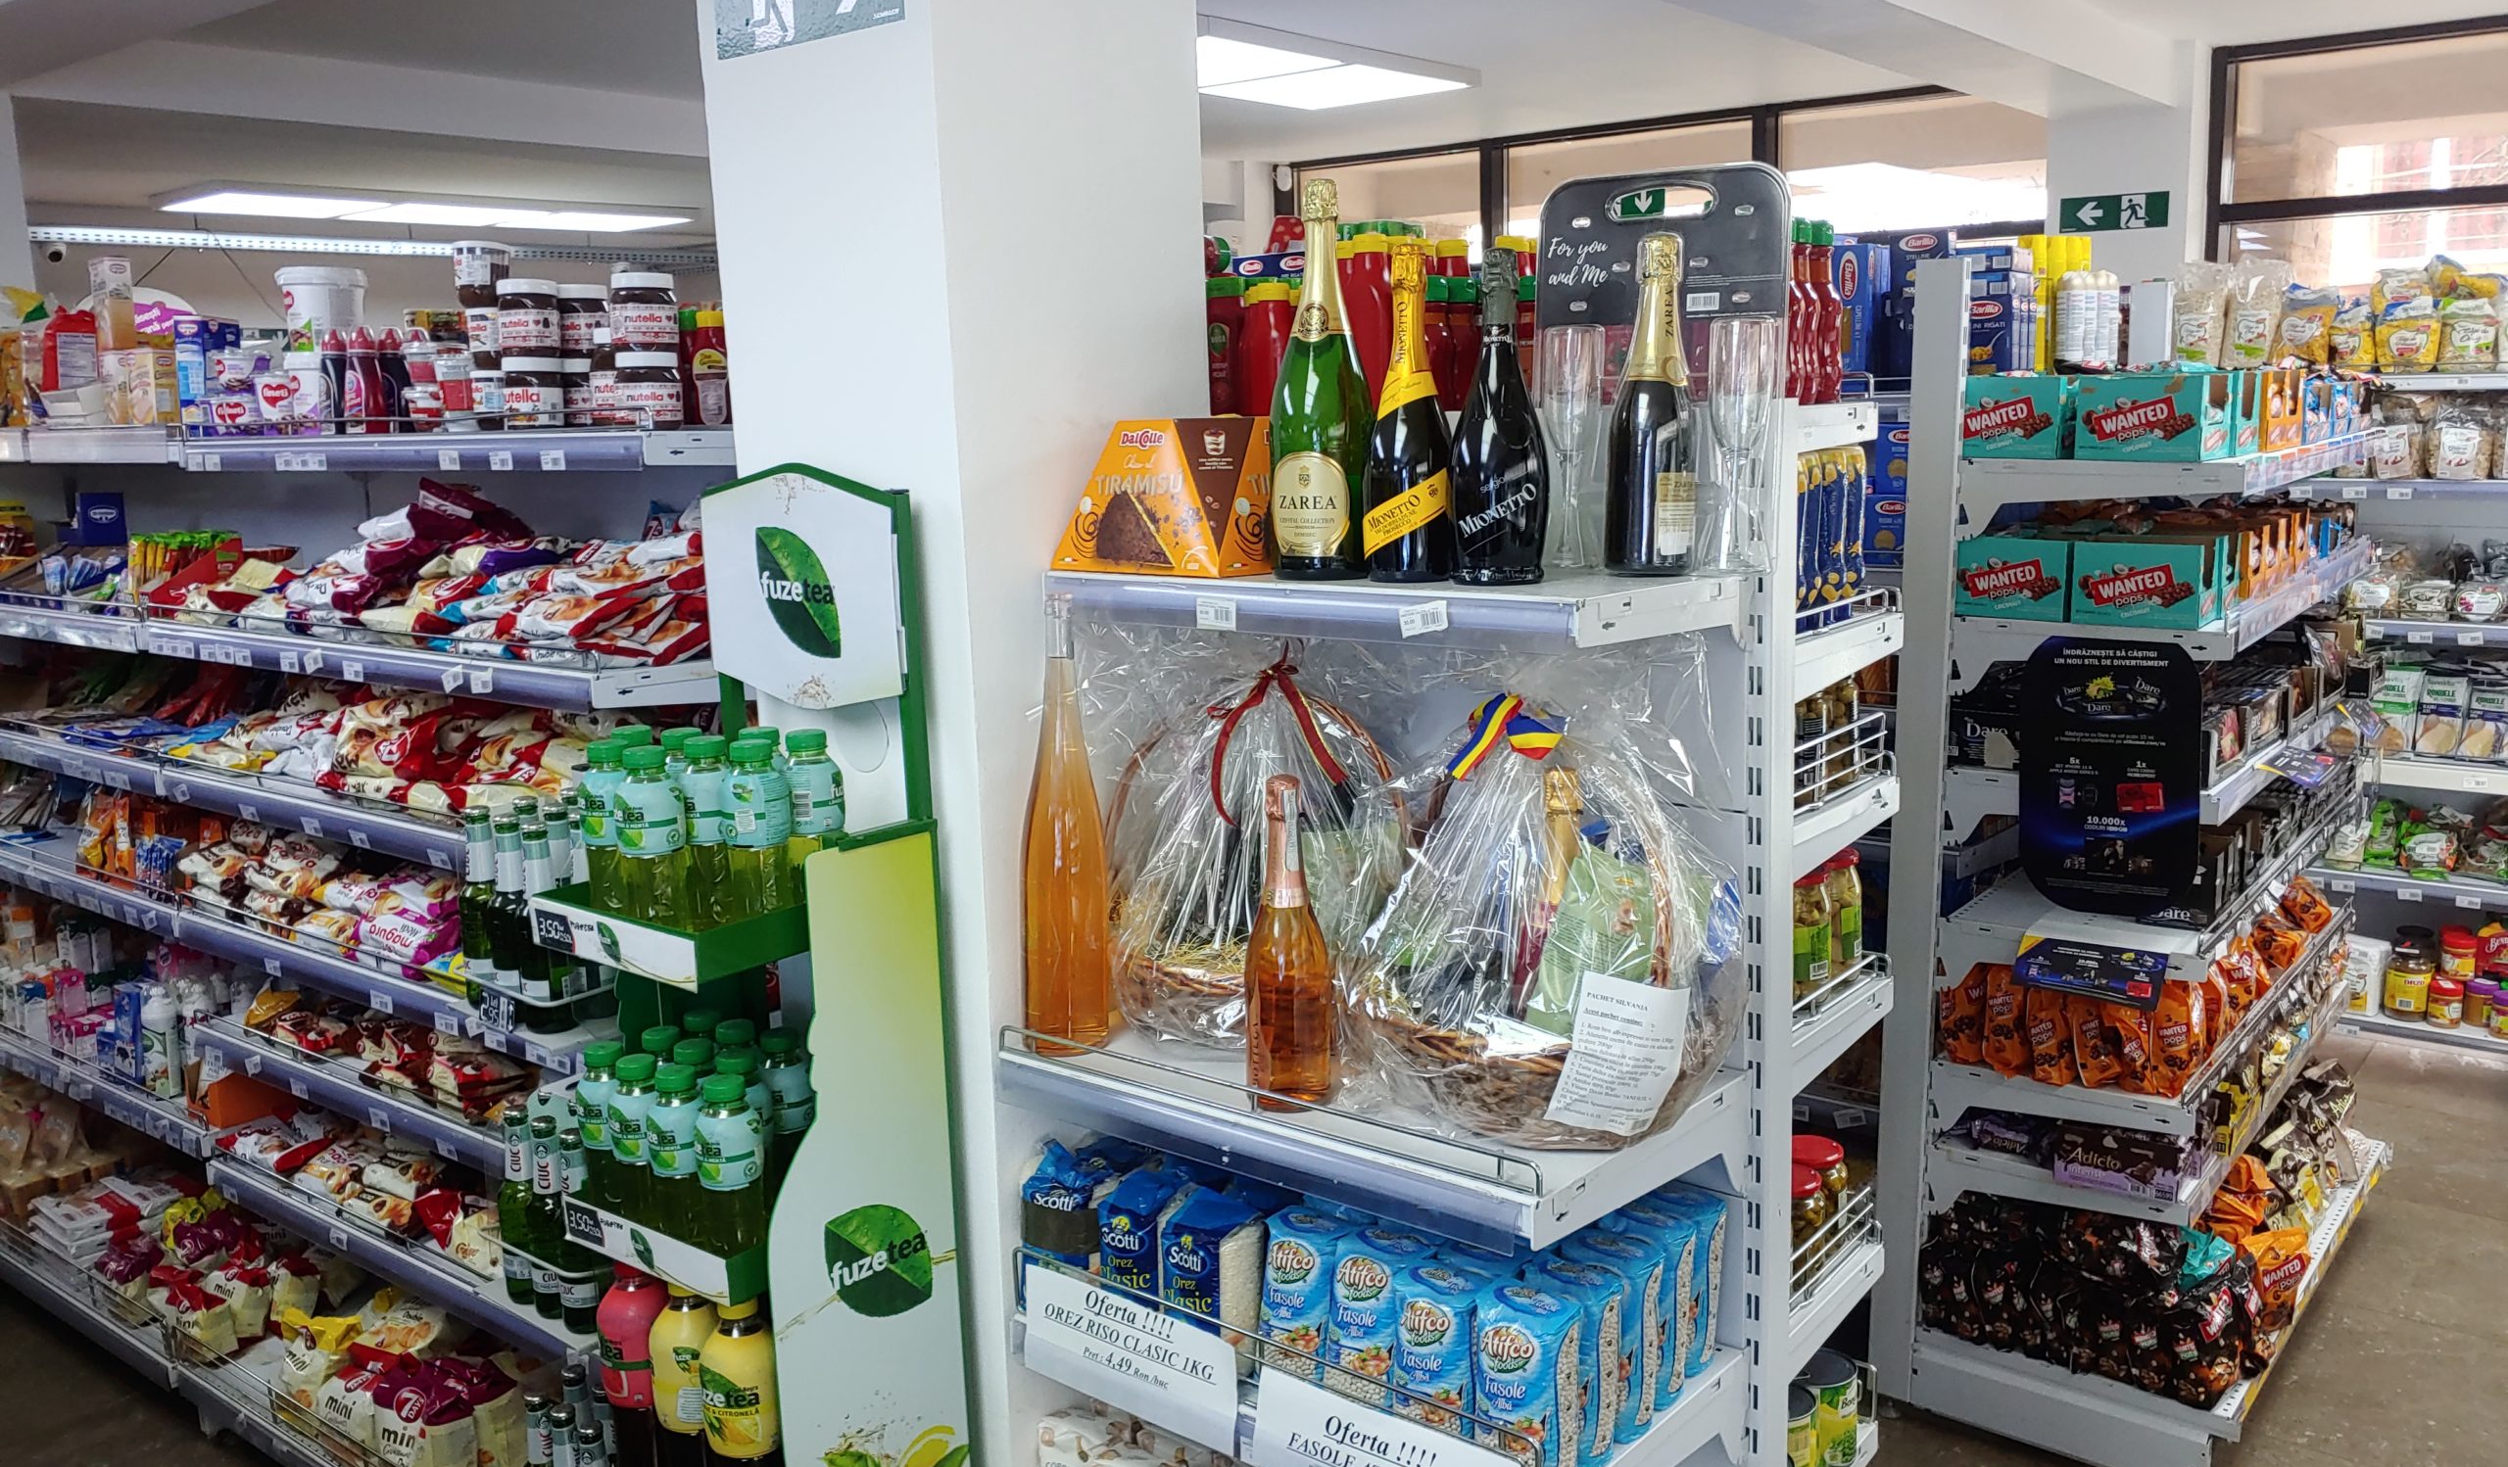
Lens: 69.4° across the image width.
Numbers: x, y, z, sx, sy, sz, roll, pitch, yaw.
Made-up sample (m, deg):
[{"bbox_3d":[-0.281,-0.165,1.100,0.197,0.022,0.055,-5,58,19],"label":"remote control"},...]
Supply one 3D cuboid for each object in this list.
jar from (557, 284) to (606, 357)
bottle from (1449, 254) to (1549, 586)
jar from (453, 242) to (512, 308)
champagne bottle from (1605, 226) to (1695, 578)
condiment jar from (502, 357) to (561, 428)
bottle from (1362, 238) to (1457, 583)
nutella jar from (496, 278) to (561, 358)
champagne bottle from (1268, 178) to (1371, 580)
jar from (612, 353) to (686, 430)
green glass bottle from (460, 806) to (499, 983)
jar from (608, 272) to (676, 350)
[{"bbox_3d":[-0.966,-0.591,2.600,0.088,0.100,0.077,-7,11,-24],"label":"jar"},{"bbox_3d":[0.227,-0.295,1.685,0.092,0.305,0.092,-1,10,8],"label":"bottle"},{"bbox_3d":[-1.083,-0.642,2.540,0.086,0.097,0.076,4,12,32],"label":"jar"},{"bbox_3d":[0.378,-0.312,1.730,0.087,0.318,0.087,-2,10,0],"label":"champagne bottle"},{"bbox_3d":[-0.994,-0.470,2.500,0.086,0.097,0.075,-2,10,4],"label":"condiment jar"},{"bbox_3d":[0.150,-0.309,1.745,0.089,0.317,0.089,0,11,15],"label":"bottle"},{"bbox_3d":[-0.995,-0.569,2.490,0.088,0.102,0.077,-7,11,-25],"label":"nutella jar"},{"bbox_3d":[0.068,-0.354,1.820,0.103,0.391,0.103,0,10,12],"label":"champagne bottle"},{"bbox_3d":[-0.790,-0.447,2.370,0.088,0.099,0.077,-7,11,-22],"label":"jar"},{"bbox_3d":[-0.963,0.215,2.270,0.067,0.249,0.067,5,13,36],"label":"green glass bottle"},{"bbox_3d":[-0.796,-0.550,2.370,0.088,0.100,0.077,-7,11,-22],"label":"jar"}]

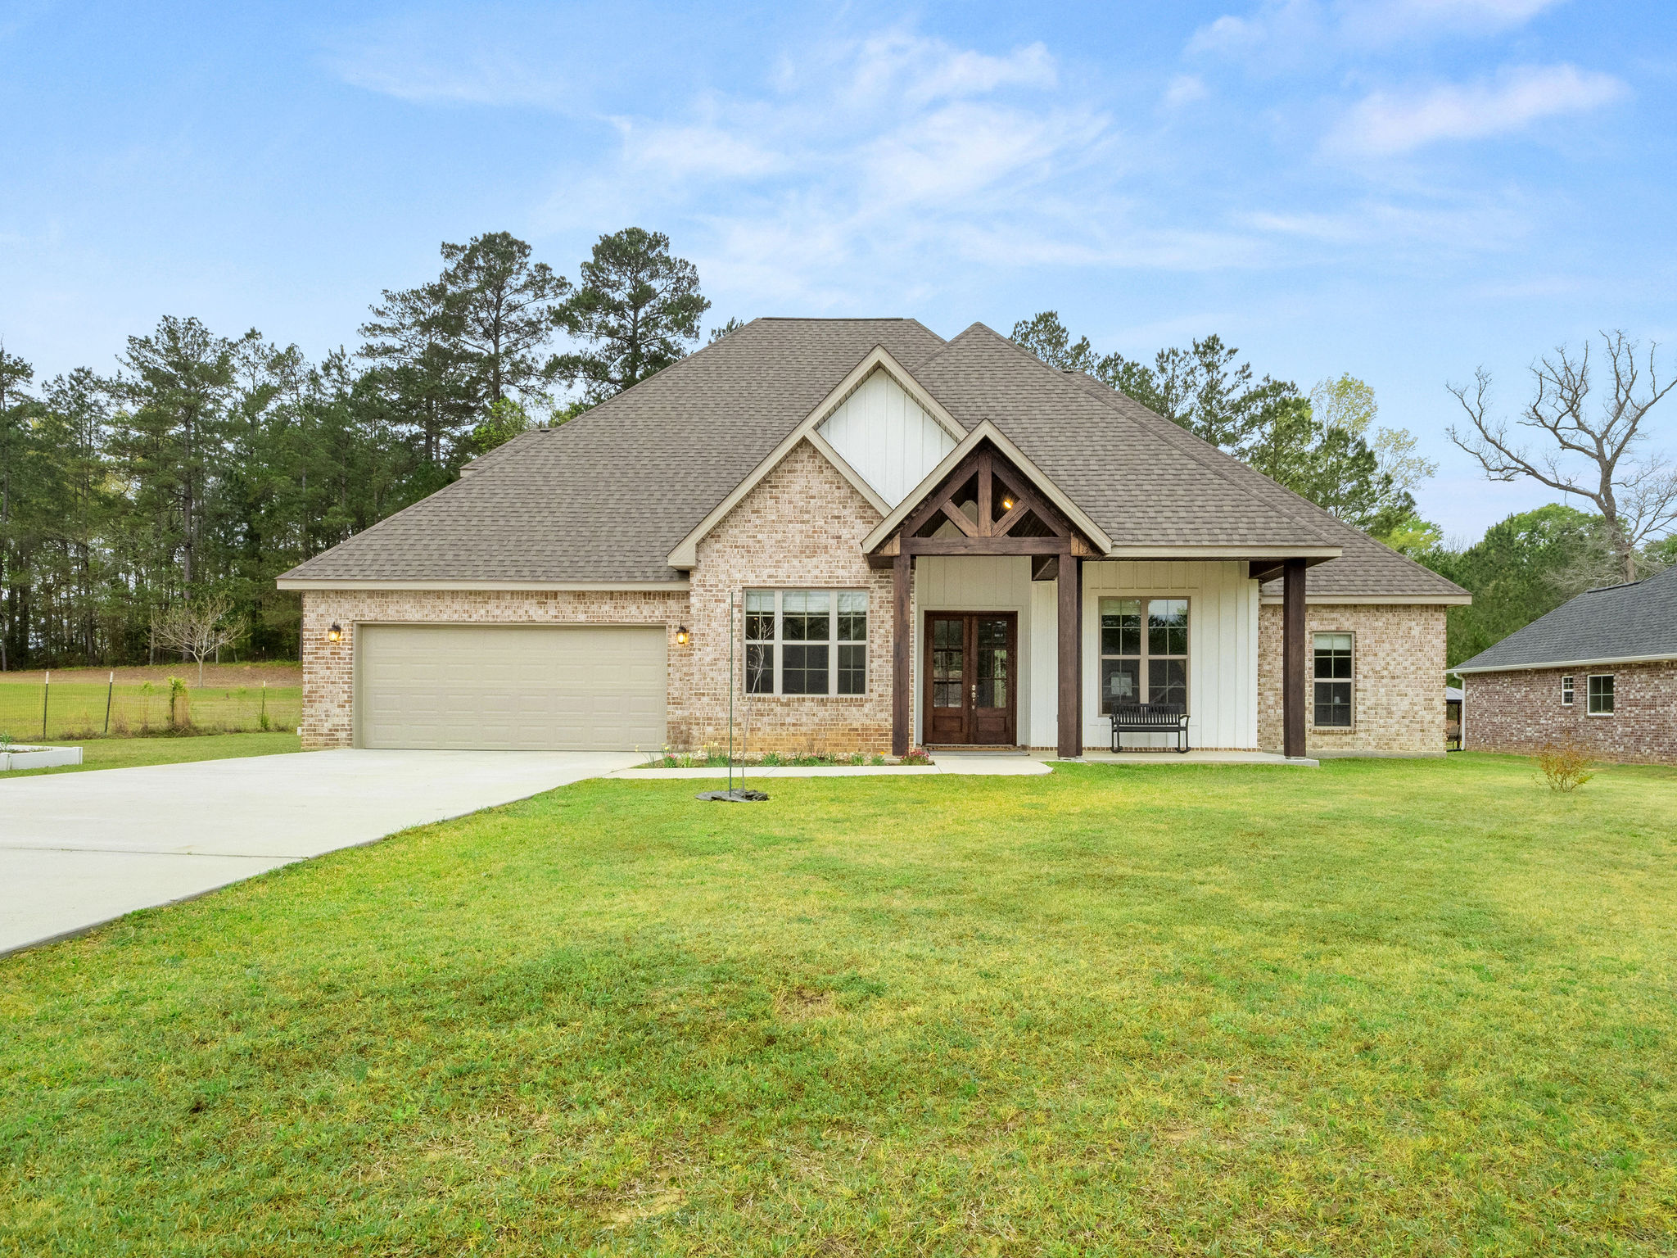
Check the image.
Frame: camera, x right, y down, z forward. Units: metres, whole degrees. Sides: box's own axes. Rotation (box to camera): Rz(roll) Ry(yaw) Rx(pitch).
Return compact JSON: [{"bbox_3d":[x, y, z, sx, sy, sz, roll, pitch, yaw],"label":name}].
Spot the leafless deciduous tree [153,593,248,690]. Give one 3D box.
[{"bbox_3d":[-28.260,0.520,38.500,3.600,4.100,3.600,0,-2,0],"label":"leafless deciduous tree"}]

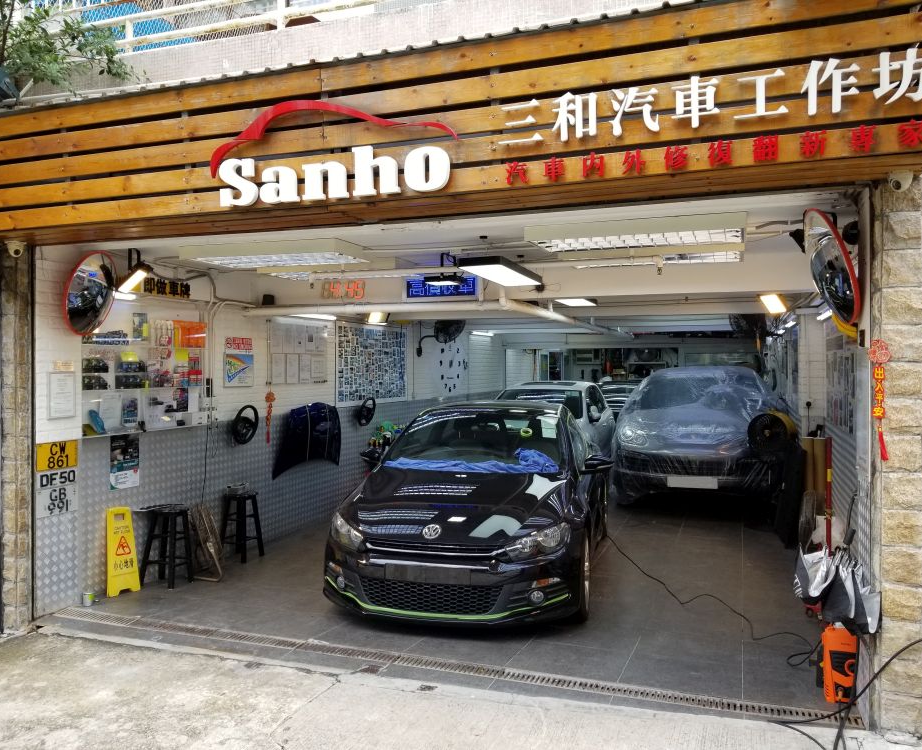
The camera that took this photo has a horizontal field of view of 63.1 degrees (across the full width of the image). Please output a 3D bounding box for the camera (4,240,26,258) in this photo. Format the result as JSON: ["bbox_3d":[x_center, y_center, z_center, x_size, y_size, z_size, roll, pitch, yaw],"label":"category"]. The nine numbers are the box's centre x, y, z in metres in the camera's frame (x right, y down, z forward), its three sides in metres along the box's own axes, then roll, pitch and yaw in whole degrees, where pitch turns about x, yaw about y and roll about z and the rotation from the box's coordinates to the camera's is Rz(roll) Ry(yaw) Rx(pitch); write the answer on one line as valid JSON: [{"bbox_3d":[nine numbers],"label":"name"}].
[{"bbox_3d":[-2.817,-0.792,4.750,0.120,0.105,0.120,-1,1,-37],"label":"camera"}]

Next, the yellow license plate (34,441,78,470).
[{"bbox_3d":[-2.758,0.555,5.134,0.012,0.180,0.325,0,0,21],"label":"yellow license plate"}]

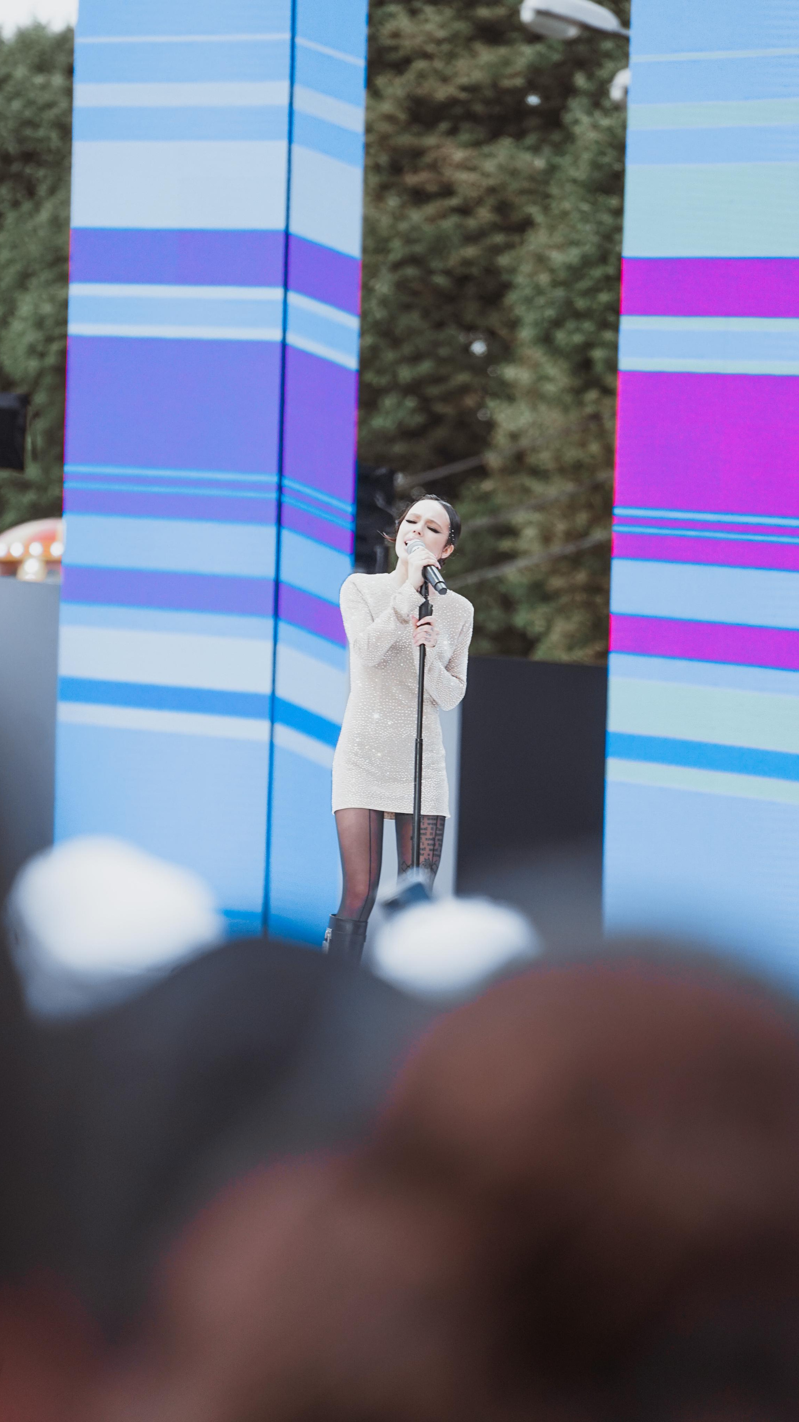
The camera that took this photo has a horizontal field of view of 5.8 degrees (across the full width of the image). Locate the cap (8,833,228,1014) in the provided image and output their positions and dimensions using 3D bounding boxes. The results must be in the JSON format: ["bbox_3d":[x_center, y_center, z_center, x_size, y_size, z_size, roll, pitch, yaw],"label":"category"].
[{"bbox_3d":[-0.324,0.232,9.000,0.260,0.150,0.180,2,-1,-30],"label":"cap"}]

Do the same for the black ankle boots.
[{"bbox_3d":[-0.167,0.817,23.750,0.140,0.370,0.270,1,-1,21],"label":"black ankle boots"}]

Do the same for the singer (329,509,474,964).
[{"bbox_3d":[0.000,0.193,23.800,0.470,1.680,0.380,1,-1,12],"label":"singer"}]

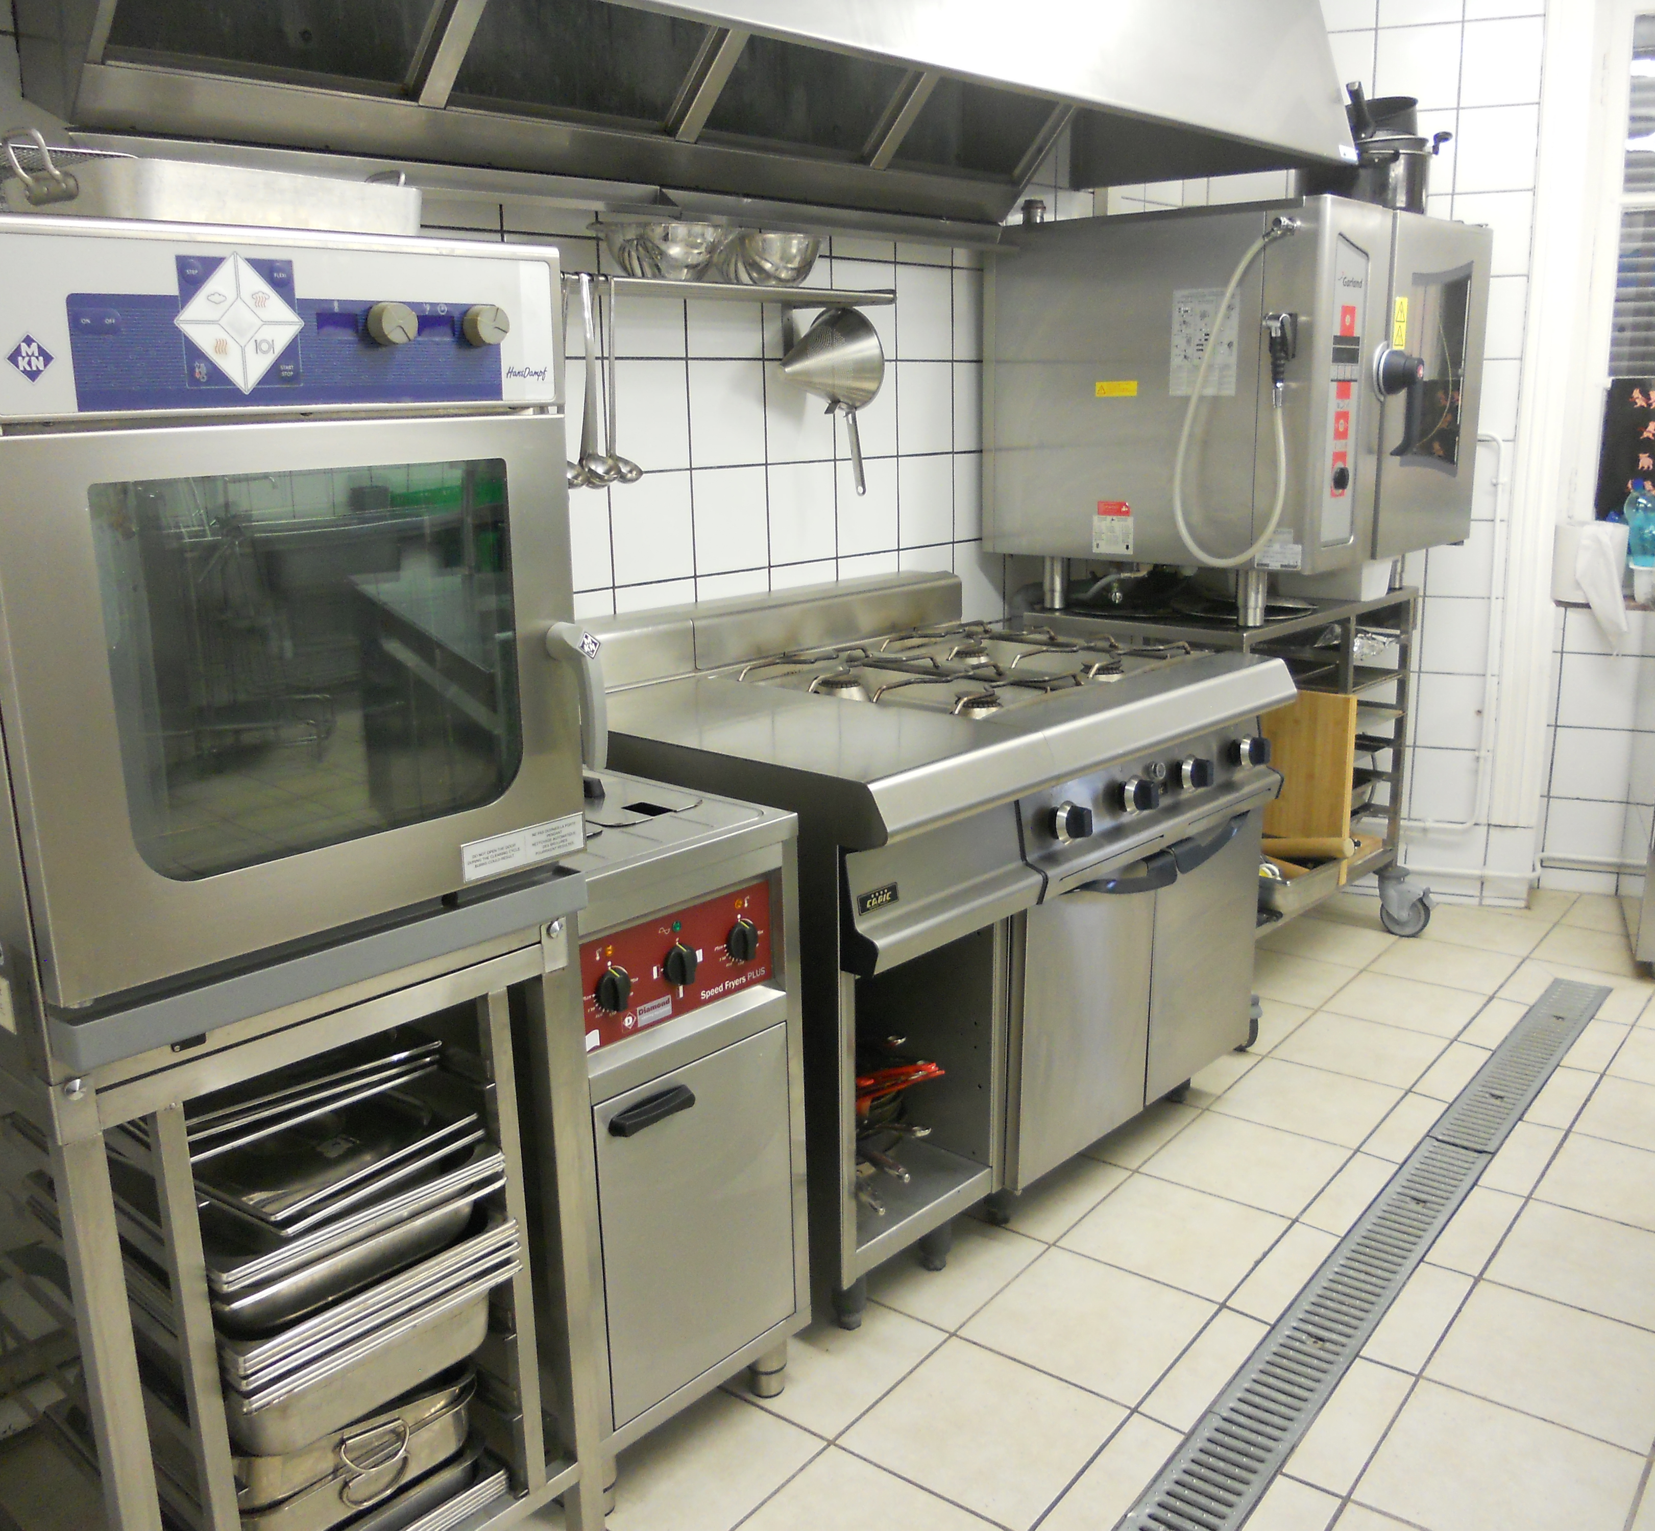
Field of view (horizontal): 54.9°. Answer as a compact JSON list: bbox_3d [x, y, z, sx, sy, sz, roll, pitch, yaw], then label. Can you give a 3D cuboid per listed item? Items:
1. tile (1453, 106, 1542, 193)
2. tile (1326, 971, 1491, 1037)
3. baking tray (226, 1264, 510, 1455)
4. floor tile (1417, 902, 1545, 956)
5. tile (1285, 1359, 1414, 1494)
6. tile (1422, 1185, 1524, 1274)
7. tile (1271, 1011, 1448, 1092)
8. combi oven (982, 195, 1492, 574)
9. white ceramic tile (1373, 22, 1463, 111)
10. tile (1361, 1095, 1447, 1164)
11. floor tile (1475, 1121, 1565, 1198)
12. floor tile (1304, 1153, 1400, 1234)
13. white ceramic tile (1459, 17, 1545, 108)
[{"bbox_3d":[1.631,-1.499,3.882,0.187,0.199,0.008,4,14,19],"label":"tile"},{"bbox_3d":[1.316,0.545,3.616,0.291,0.010,0.303,10,17,35],"label":"tile"},{"bbox_3d":[-0.639,0.589,1.812,0.530,0.100,0.325,10,17,40],"label":"baking tray"},{"bbox_3d":[1.689,0.426,4.091,0.302,0.010,0.302,10,17,36],"label":"floor tile"},{"bbox_3d":[0.732,0.920,2.218,0.084,0.010,0.305,9,17,36],"label":"tile"},{"bbox_3d":[1.107,0.794,2.711,0.083,0.010,0.305,9,17,36],"label":"tile"},{"bbox_3d":[1.133,0.607,3.383,0.300,0.010,0.303,9,16,36],"label":"tile"},{"bbox_3d":[0.965,-0.870,3.678,0.795,0.715,0.928,11,18,39],"label":"combi oven"},{"bbox_3d":[1.458,-1.718,3.931,0.198,0.198,0.010,4,14,19],"label":"white ceramic tile"},{"bbox_3d":[1.099,0.692,3.026,0.072,0.010,0.303,10,17,35],"label":"tile"},{"bbox_3d":[1.277,0.726,2.904,0.093,0.010,0.302,10,17,36],"label":"floor tile"},{"bbox_3d":[0.917,0.750,2.791,0.078,0.010,0.303,9,16,36],"label":"floor tile"},{"bbox_3d":[1.628,-1.693,3.837,0.187,0.199,0.008,4,14,19],"label":"white ceramic tile"}]

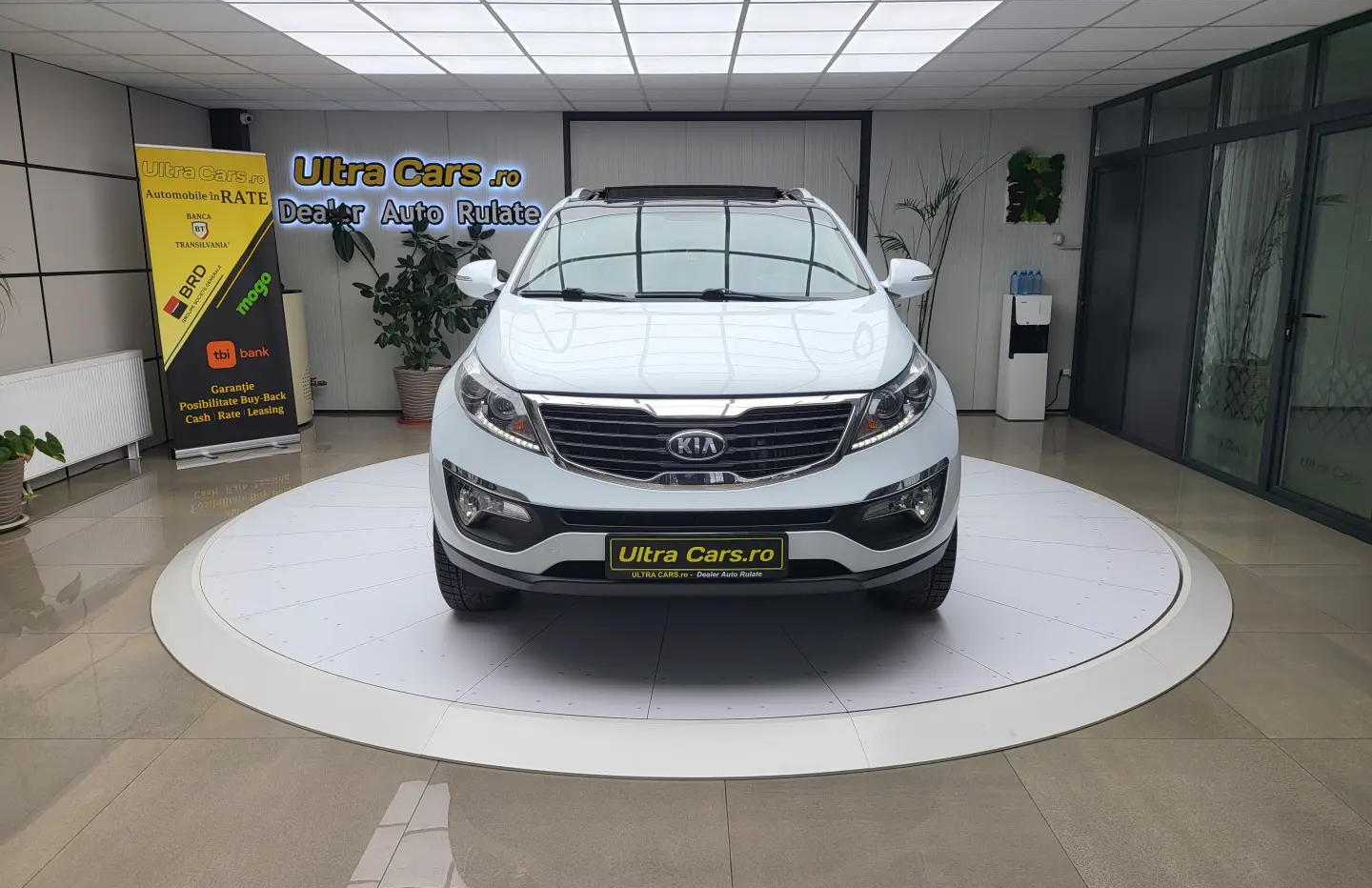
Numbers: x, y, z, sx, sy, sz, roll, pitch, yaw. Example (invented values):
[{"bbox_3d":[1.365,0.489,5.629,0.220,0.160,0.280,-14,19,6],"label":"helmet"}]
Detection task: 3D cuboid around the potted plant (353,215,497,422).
[{"bbox_3d":[-2.115,-1.011,7.808,1.250,1.700,1.080,0,11,0],"label":"potted plant"}]

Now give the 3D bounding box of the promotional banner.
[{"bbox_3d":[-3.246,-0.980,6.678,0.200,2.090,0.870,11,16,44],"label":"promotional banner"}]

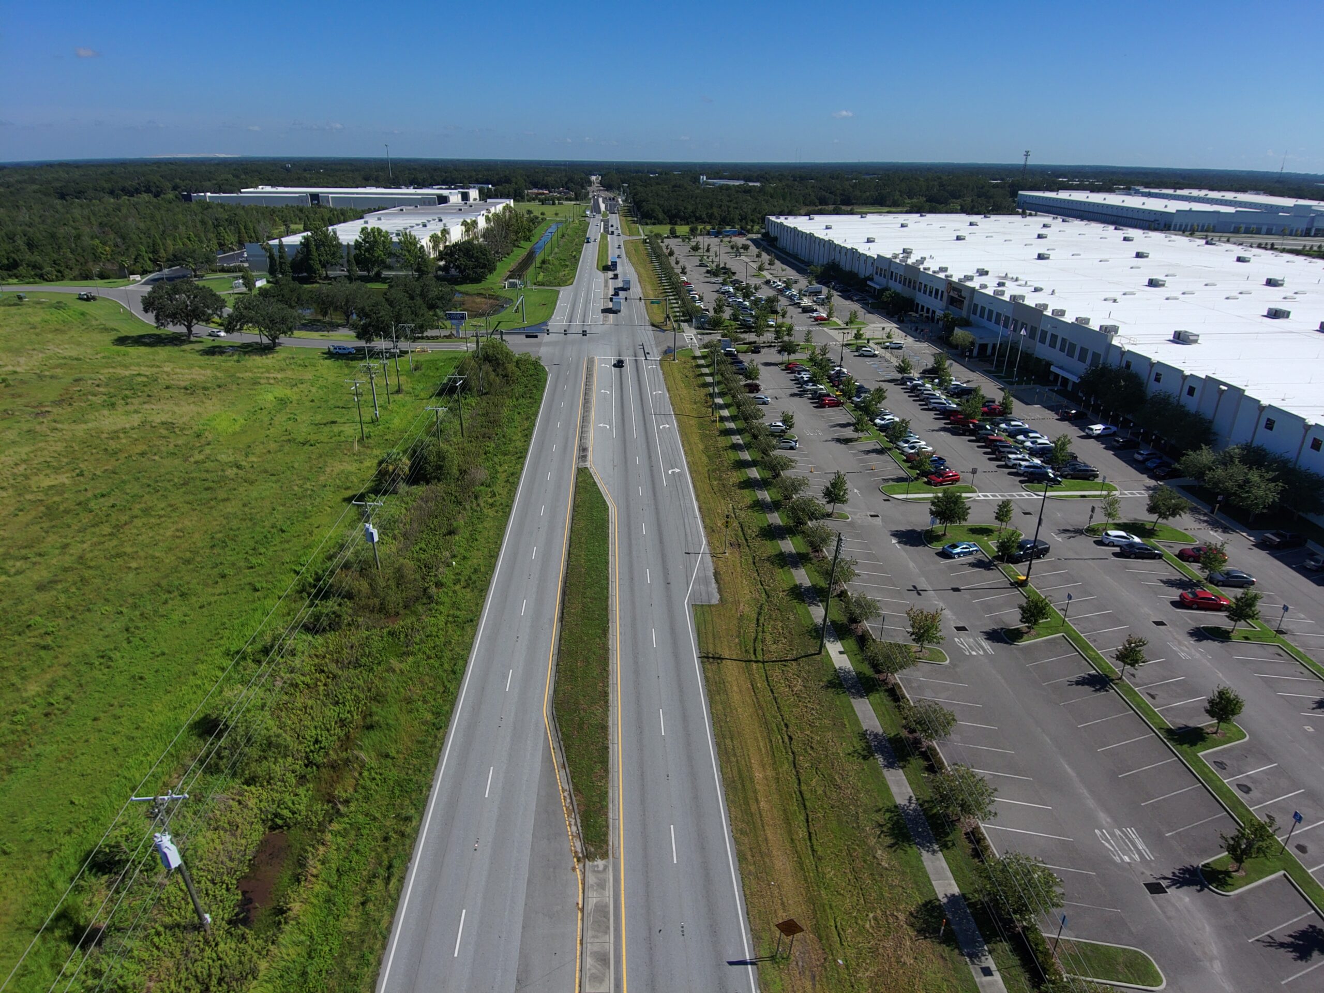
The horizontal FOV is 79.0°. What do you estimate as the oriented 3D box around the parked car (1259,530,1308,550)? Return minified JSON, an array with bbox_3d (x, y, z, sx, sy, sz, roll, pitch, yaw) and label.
[{"bbox_3d":[73.825,4.812,94.979,4.950,1.750,1.930,-7,24,-17],"label":"parked car"}]

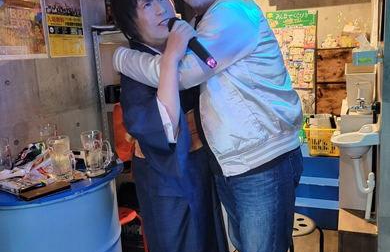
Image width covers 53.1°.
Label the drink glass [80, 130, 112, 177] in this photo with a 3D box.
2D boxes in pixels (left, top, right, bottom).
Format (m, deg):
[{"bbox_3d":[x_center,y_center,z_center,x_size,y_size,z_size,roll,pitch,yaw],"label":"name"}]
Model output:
[{"bbox_3d":[-0.372,0.110,1.524,0.127,0.160,0.085,-6,11,-15],"label":"drink glass"}]

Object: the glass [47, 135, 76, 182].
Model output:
[{"bbox_3d":[-0.491,0.126,1.481,0.122,0.158,0.085,4,13,33],"label":"glass"}]

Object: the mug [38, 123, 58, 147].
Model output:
[{"bbox_3d":[-0.657,0.080,1.768,0.085,0.158,0.118,-7,12,-21],"label":"mug"}]

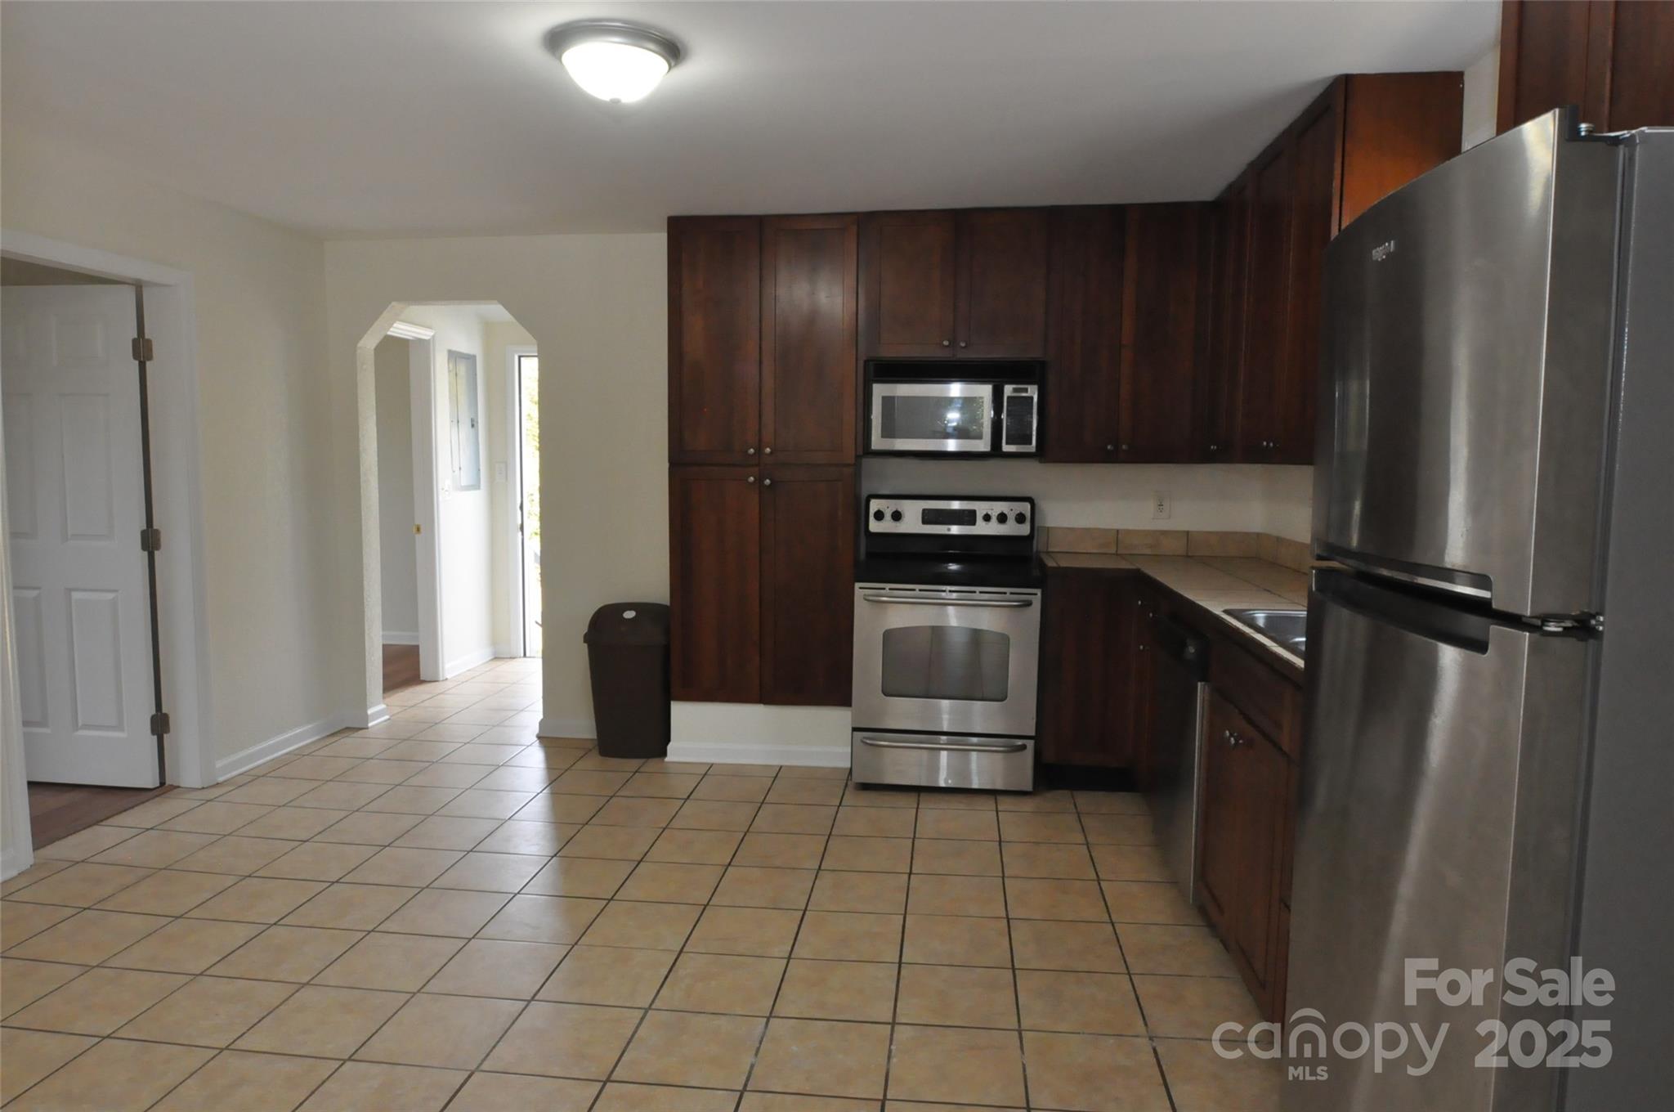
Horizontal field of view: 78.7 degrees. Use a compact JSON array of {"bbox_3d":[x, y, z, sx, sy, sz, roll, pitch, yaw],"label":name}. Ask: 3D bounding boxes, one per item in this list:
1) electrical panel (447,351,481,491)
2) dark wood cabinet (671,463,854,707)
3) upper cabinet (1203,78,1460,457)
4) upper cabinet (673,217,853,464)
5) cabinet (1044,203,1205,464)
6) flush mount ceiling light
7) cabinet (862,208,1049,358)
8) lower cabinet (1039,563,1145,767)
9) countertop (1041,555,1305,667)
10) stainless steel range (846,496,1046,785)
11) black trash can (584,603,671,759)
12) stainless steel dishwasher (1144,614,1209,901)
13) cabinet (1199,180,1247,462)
[{"bbox_3d":[-2.395,-0.860,6.553,0.050,0.875,0.385,1,5,6],"label":"electrical panel"},{"bbox_3d":[-0.318,0.120,4.728,0.837,1.084,0.323,1,5,6],"label":"dark wood cabinet"},{"bbox_3d":[1.628,-0.853,3.528,0.333,1.070,1.452,1,5,6],"label":"upper cabinet"},{"bbox_3d":[-0.313,-0.955,4.617,0.832,1.076,0.330,1,5,6],"label":"upper cabinet"},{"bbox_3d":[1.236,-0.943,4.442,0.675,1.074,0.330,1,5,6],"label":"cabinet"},{"bbox_3d":[-0.562,-1.229,2.568,0.323,0.152,0.323,1,5,6],"label":"flush mount ceiling light"},{"bbox_3d":[0.511,-1.174,4.503,0.785,0.620,0.330,1,5,6],"label":"cabinet"},{"bbox_3d":[1.068,0.444,4.454,0.389,0.787,0.607,1,5,6],"label":"lower cabinet"},{"bbox_3d":[1.251,0.150,3.282,1.008,0.043,2.830,1,5,6],"label":"countertop"},{"bbox_3d":[0.481,0.358,4.476,0.760,1.205,0.650,1,5,6],"label":"stainless steel range"},{"bbox_3d":[-0.973,0.575,4.832,0.432,0.709,0.311,1,5,6],"label":"black trash can"},{"bbox_3d":[1.380,0.626,3.249,0.613,0.818,0.622,1,5,6],"label":"stainless steel dishwasher"},{"bbox_3d":[1.682,-0.897,3.963,0.320,1.074,0.525,1,5,6],"label":"cabinet"}]

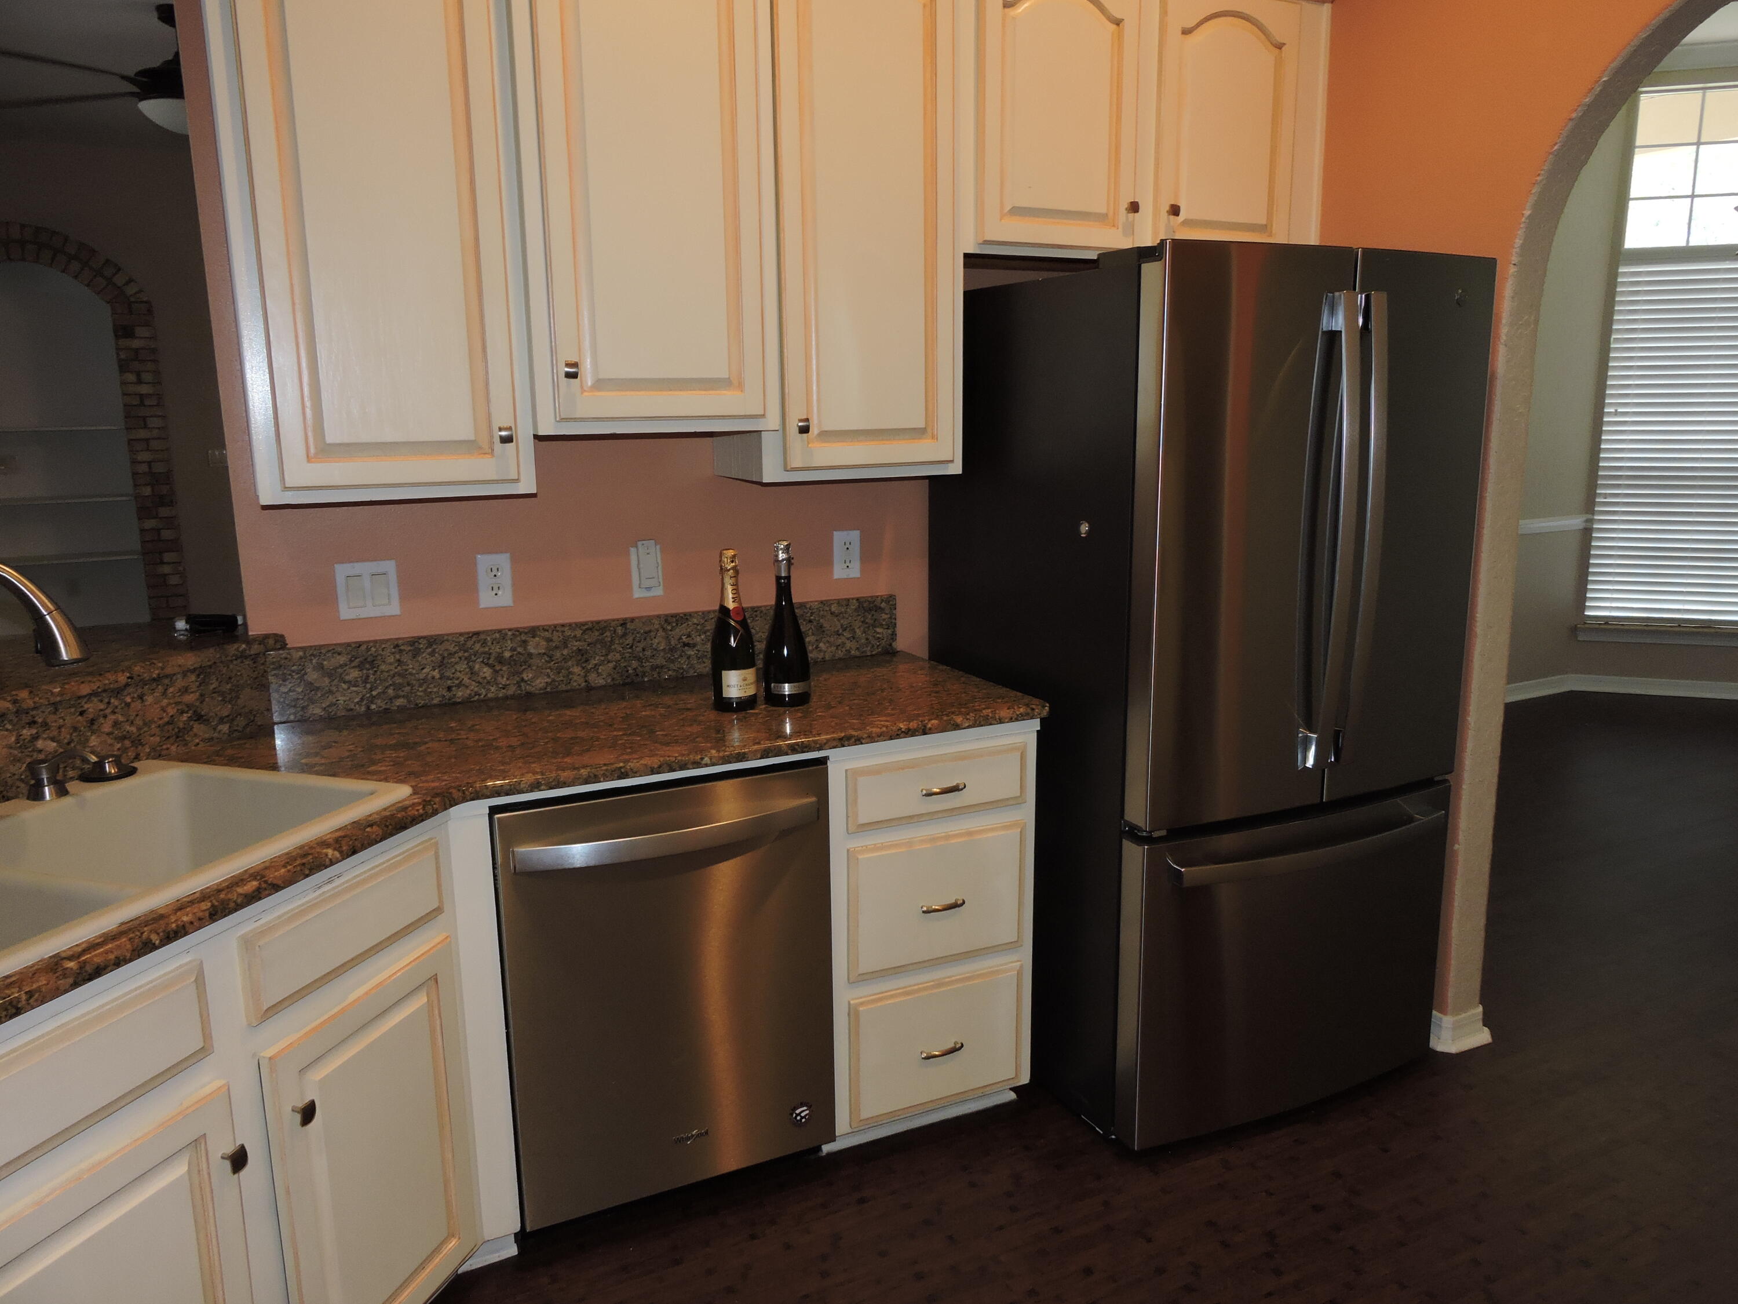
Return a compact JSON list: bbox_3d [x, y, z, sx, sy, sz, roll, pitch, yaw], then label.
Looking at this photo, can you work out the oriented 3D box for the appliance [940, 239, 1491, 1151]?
[{"bbox_3d":[0.731,0.058,2.751,0.825,1.785,0.935,-6,13,-25],"label":"appliance"}]

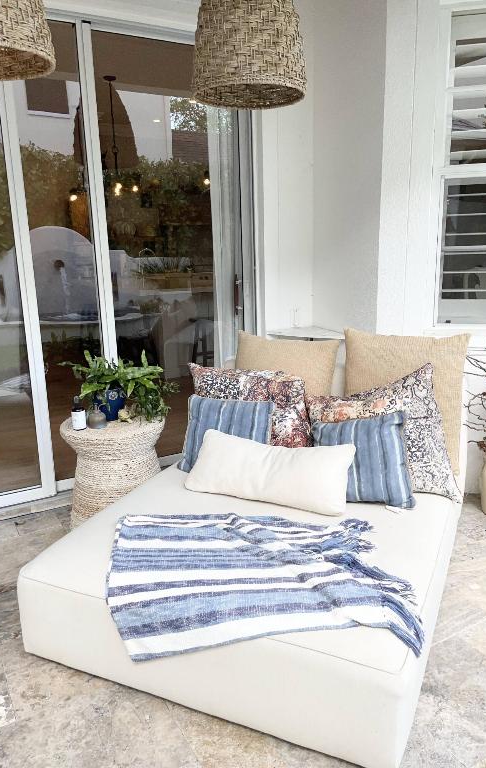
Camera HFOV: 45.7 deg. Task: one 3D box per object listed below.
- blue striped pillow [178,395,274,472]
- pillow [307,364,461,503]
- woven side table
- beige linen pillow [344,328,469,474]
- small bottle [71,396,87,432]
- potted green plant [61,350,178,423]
[{"bbox_3d":[-0.071,0.242,2.570,0.400,0.368,0.127,7,0,24],"label":"blue striped pillow"},{"bbox_3d":[0.579,0.196,2.406,0.603,0.533,0.159,-8,-3,24],"label":"pillow"},{"bbox_3d":[-0.597,0.430,2.730,0.470,0.470,0.470,-5,14,-13],"label":"woven side table"},{"bbox_3d":[0.716,0.071,2.635,0.559,0.616,0.152,5,3,24],"label":"beige linen pillow"},{"bbox_3d":[-0.760,0.132,2.667,0.069,0.149,0.069,-5,14,-16],"label":"small bottle"},{"bbox_3d":[-0.623,0.015,2.833,0.508,0.298,0.406,-5,14,-12],"label":"potted green plant"}]

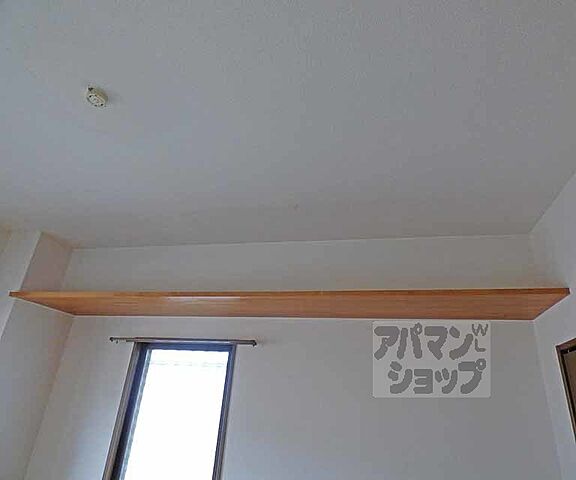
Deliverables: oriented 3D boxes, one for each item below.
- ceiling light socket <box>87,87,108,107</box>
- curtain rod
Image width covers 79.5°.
[{"bbox_3d":[-0.771,-0.571,1.393,0.081,0.034,0.081,-3,-25,16],"label":"ceiling light socket"},{"bbox_3d":[-0.842,0.788,2.679,1.270,0.034,0.055,-2,-25,14],"label":"curtain rod"}]

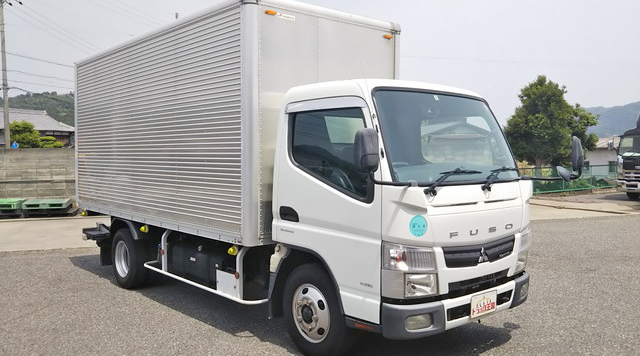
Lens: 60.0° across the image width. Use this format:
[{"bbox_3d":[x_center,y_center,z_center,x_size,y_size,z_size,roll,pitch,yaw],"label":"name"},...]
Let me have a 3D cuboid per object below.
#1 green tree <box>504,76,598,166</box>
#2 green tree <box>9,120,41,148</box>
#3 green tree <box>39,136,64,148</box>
[{"bbox_3d":[10.964,-2.269,26.500,4.600,5.100,4.400,0,2,0],"label":"green tree"},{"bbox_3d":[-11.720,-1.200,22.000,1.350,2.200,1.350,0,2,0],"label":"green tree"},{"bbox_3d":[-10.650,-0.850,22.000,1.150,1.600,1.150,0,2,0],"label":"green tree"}]

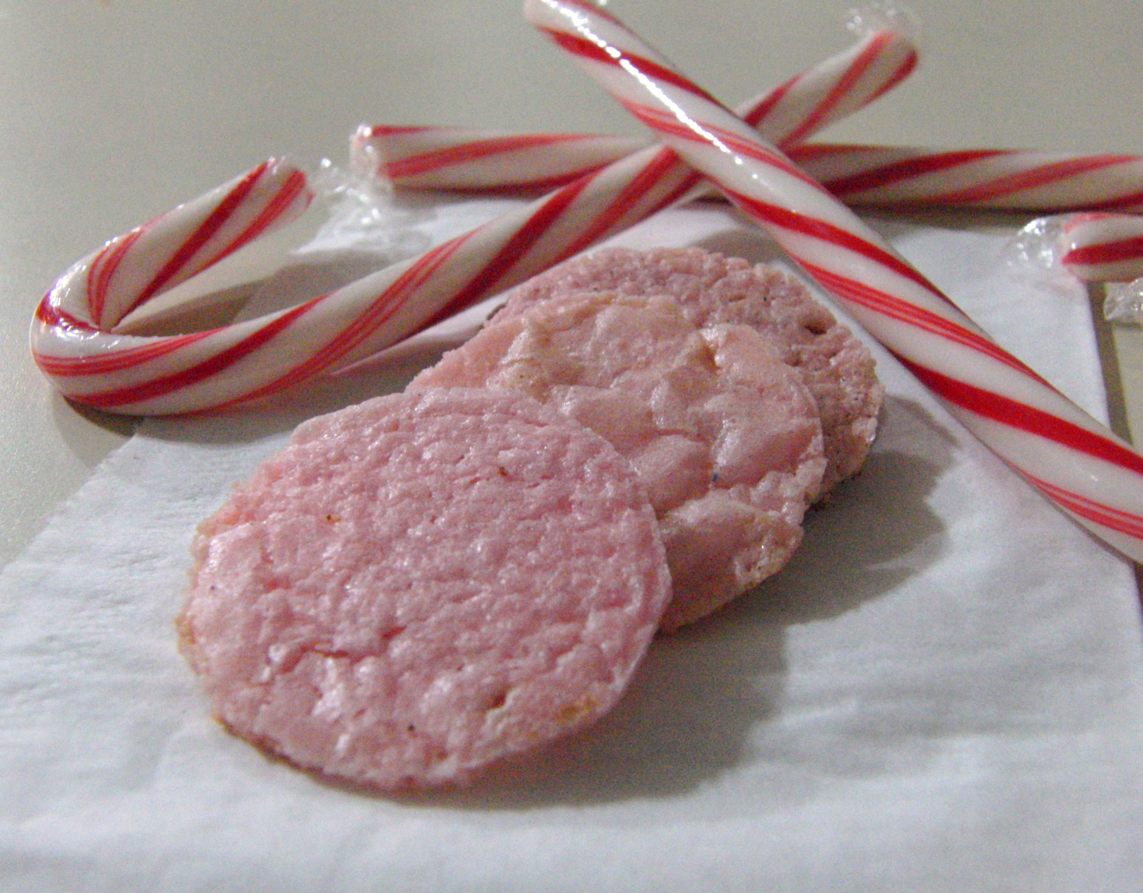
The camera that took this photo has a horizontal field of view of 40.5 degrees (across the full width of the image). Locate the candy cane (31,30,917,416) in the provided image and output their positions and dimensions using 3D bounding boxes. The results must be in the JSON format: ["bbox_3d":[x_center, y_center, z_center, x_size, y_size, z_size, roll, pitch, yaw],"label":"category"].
[{"bbox_3d":[-0.008,-0.039,0.213,0.043,0.009,0.151,24,39,33],"label":"candy cane"}]

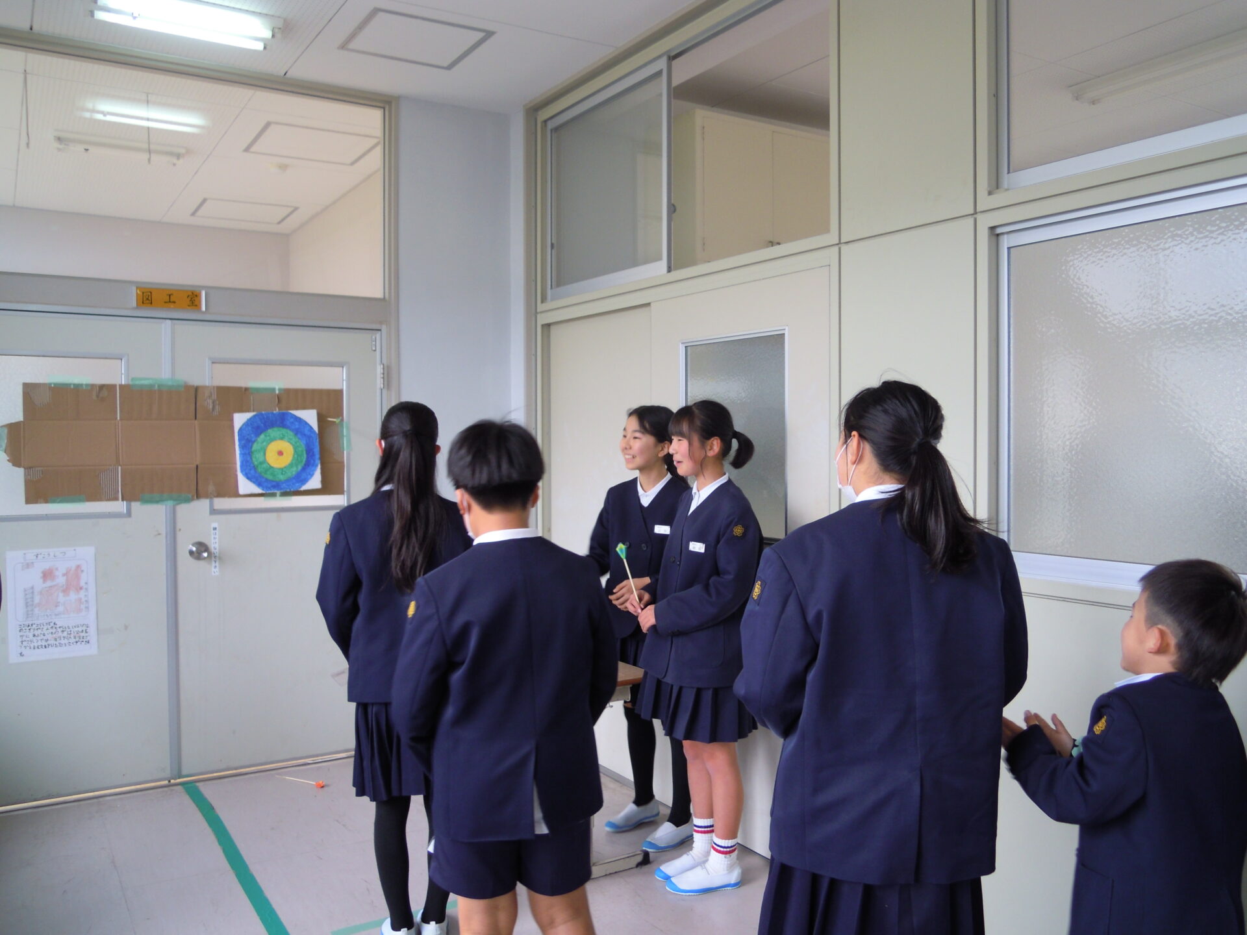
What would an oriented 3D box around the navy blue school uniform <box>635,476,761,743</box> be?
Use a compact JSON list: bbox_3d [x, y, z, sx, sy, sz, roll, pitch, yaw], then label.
[{"bbox_3d":[0.243,0.421,3.195,0.320,0.790,0.420,-1,2,-24],"label":"navy blue school uniform"}]

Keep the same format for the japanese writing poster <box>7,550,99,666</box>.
[{"bbox_3d":[-2.198,0.528,3.888,0.297,0.420,0.010,-2,2,-33],"label":"japanese writing poster"}]

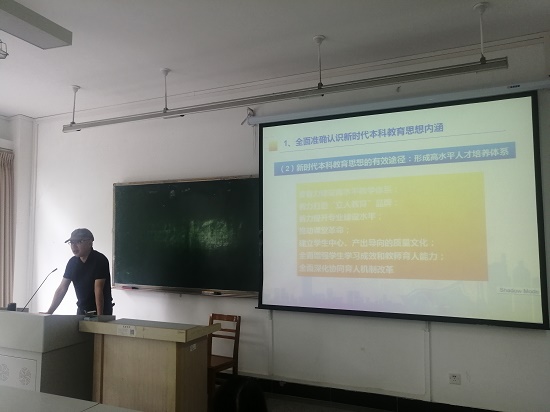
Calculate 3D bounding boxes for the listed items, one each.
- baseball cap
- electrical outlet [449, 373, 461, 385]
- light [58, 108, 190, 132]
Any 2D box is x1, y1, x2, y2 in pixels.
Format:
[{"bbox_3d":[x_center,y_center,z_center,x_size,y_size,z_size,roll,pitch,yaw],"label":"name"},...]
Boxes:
[{"bbox_3d":[-1.753,0.270,3.850,0.180,0.130,0.260,-3,0,33],"label":"baseball cap"},{"bbox_3d":[1.533,1.473,3.640,0.086,0.086,0.012,-2,-5,24],"label":"electrical outlet"},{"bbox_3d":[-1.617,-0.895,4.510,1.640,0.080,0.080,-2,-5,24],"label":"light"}]

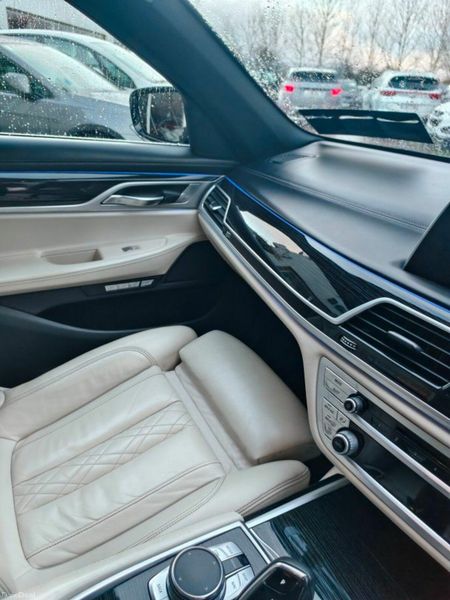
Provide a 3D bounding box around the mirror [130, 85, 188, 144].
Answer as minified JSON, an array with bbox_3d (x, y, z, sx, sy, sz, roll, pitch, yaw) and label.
[{"bbox_3d":[-0.149,-0.532,1.155,0.235,0.158,0.125,21,34,31],"label":"mirror"}]

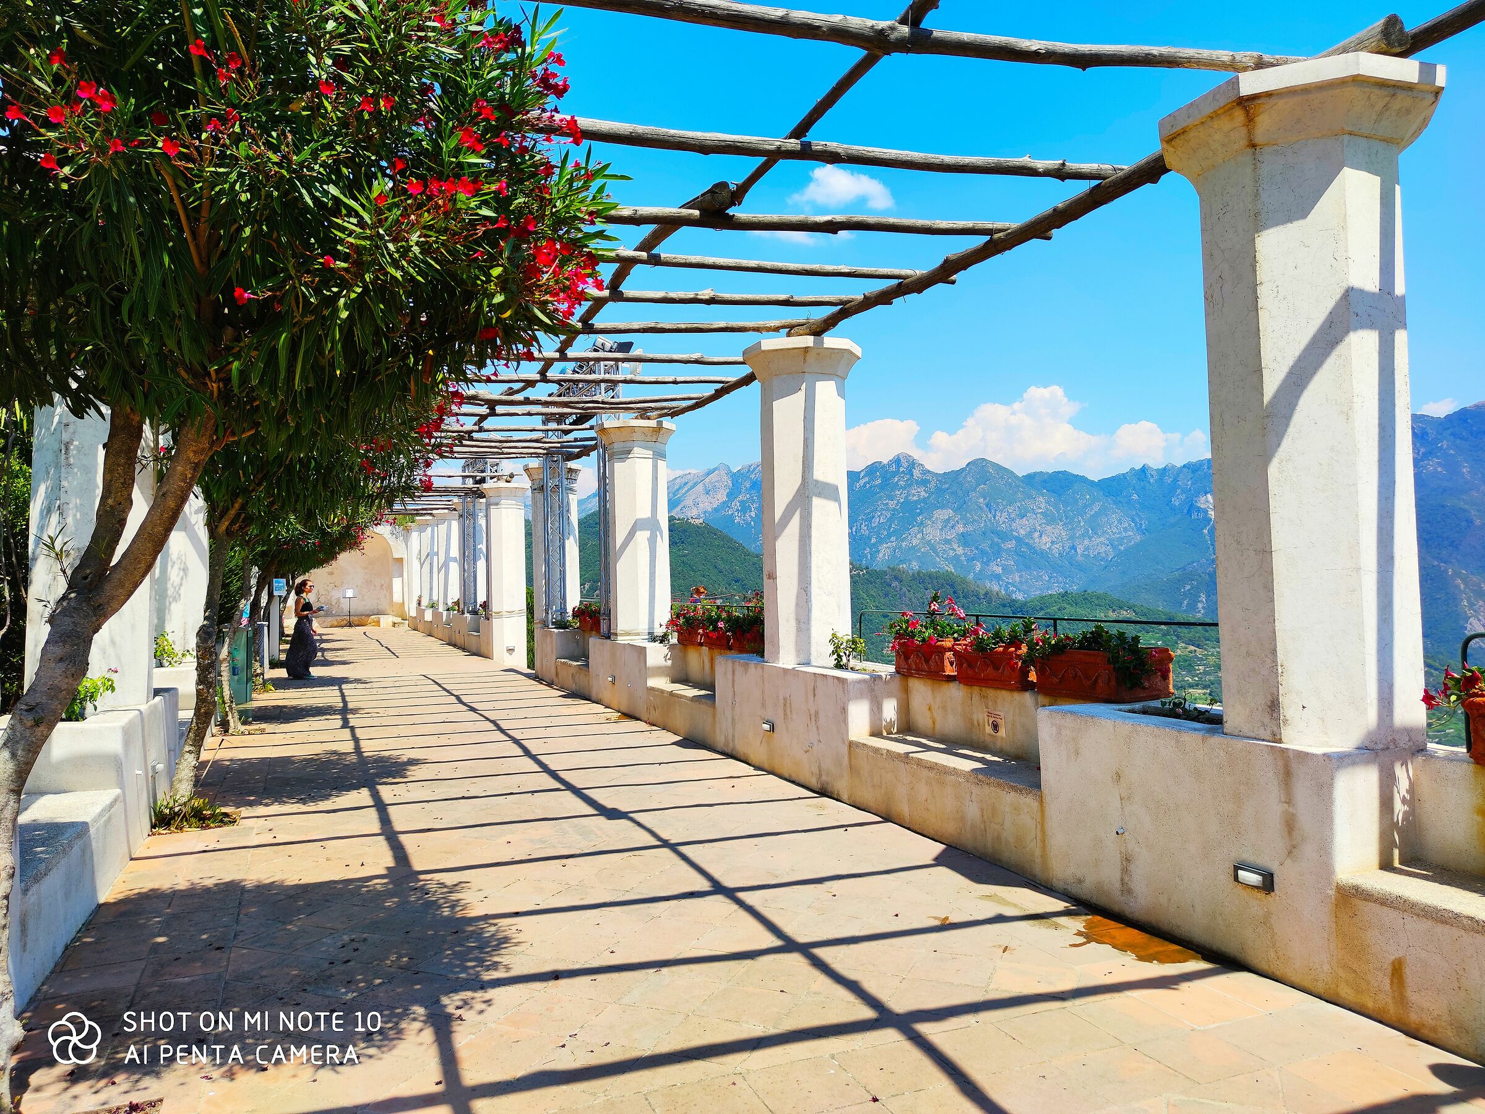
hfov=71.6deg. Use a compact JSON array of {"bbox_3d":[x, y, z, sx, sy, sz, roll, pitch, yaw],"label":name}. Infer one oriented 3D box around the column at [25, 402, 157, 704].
[{"bbox_3d":[-4.286,-0.275,6.779,0.880,2.500,0.880,0,-2,-23],"label":"column"}]

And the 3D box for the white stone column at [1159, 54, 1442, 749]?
[{"bbox_3d":[2.129,-0.522,3.942,0.914,2.373,0.914,-1,-2,-22],"label":"white stone column"}]

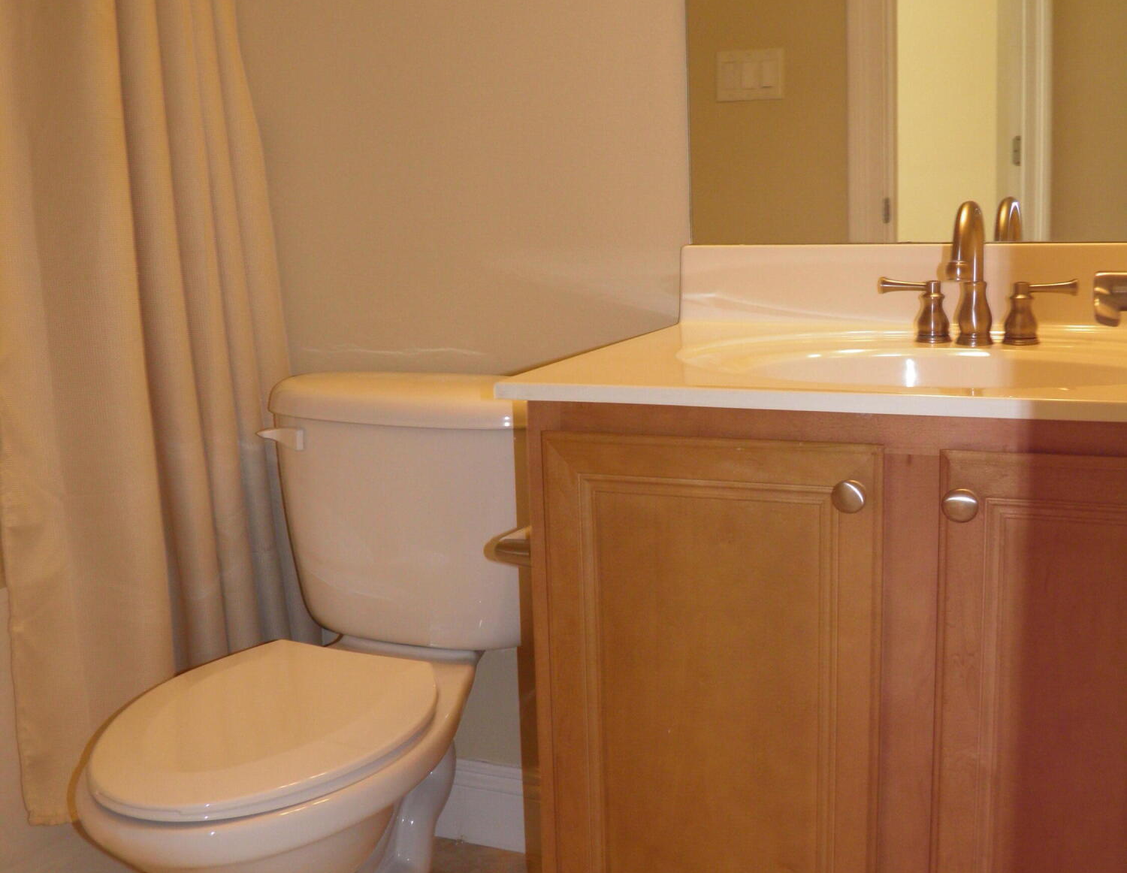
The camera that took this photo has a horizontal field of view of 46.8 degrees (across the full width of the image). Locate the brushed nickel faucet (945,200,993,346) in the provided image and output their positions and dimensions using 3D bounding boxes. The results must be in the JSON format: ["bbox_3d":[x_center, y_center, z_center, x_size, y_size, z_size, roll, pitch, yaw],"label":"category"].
[{"bbox_3d":[0.435,-0.173,1.401,0.046,0.162,0.140,3,11,23],"label":"brushed nickel faucet"}]

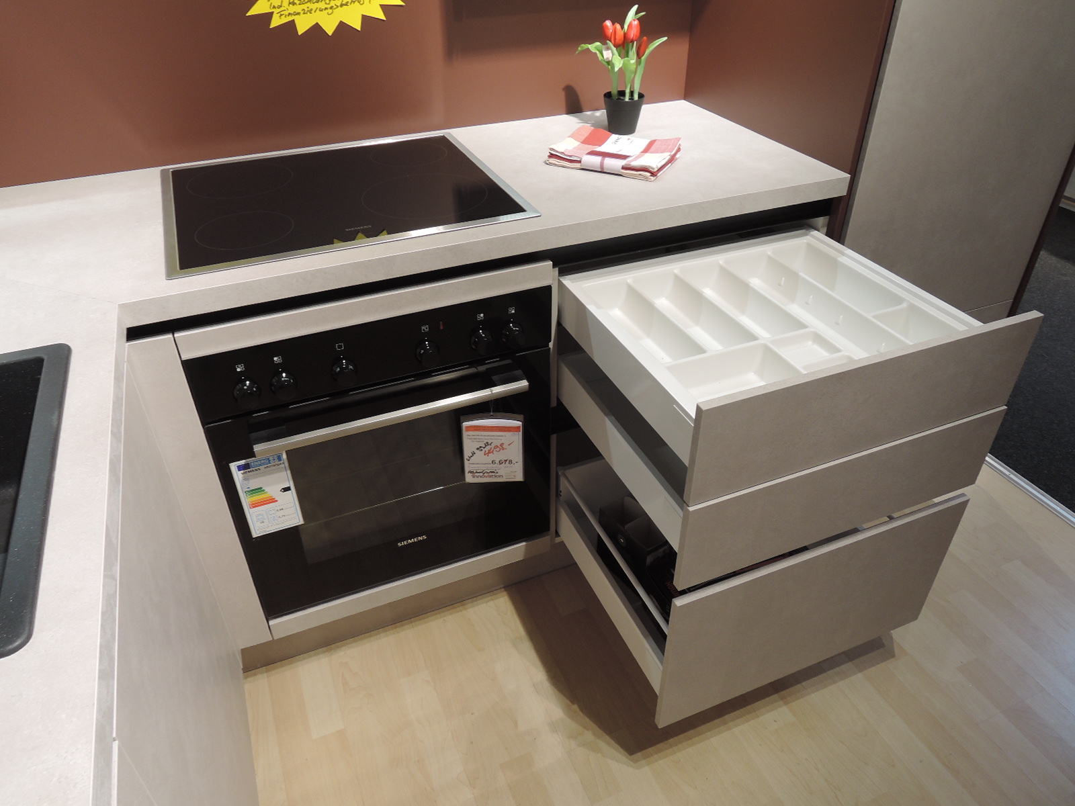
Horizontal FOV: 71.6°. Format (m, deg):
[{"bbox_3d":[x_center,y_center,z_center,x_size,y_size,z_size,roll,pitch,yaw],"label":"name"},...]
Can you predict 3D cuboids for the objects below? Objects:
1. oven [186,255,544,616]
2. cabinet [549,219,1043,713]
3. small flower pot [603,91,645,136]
[{"bbox_3d":[-0.334,-0.020,1.524,0.597,0.642,0.535,-14,38,-18],"label":"oven"},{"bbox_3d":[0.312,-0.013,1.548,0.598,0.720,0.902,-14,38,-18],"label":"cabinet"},{"bbox_3d":[0.190,-0.636,1.639,0.089,0.076,0.089,0,36,0],"label":"small flower pot"}]

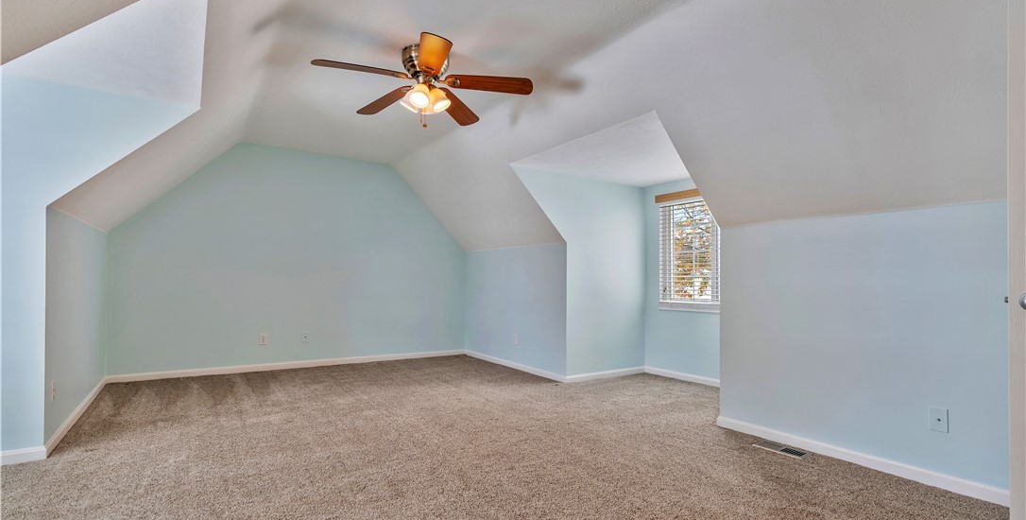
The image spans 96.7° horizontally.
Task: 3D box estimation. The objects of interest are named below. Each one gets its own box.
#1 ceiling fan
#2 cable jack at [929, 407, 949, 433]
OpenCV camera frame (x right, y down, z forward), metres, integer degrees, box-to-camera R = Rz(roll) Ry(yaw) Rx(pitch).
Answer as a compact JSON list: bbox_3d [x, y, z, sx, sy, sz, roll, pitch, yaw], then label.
[{"bbox_3d":[-0.576,-1.047,2.806,1.230,0.470,1.280,2,-3,-34],"label":"ceiling fan"},{"bbox_3d":[2.093,0.787,2.242,0.012,0.115,0.070,2,-3,-34],"label":"cable jack"}]

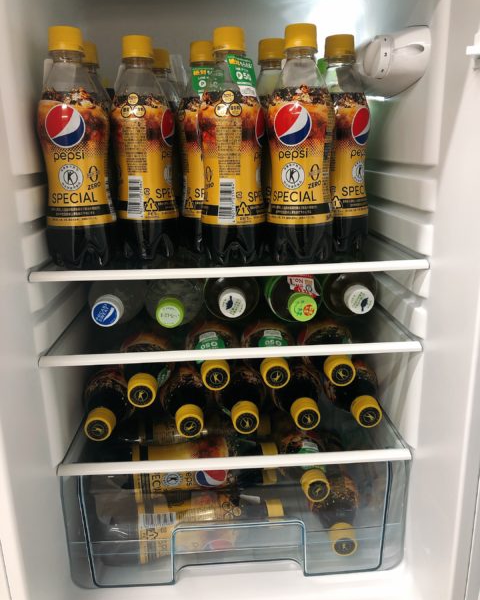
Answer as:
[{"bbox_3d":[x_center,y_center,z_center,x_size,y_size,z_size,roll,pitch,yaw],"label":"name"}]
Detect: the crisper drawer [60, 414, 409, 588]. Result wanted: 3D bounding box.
[{"bbox_3d":[-0.007,0.217,0.697,0.378,0.153,0.250,-2,16,-3],"label":"crisper drawer"}]

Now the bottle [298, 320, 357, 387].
[{"bbox_3d":[0.104,0.051,0.651,0.065,0.065,0.212,-2,16,-3],"label":"bottle"}]

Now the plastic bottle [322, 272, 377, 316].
[{"bbox_3d":[0.125,-0.027,0.661,0.067,0.067,0.212,-2,16,-3],"label":"plastic bottle"}]

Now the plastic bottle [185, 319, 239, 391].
[{"bbox_3d":[-0.034,0.055,0.652,0.067,0.067,0.218,-2,15,-5],"label":"plastic bottle"}]

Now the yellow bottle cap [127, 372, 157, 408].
[{"bbox_3d":[-0.102,0.096,0.543,0.030,0.030,0.021,-3,16,-6],"label":"yellow bottle cap"}]

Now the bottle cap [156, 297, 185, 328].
[{"bbox_3d":[-0.071,0.013,0.535,0.030,0.030,0.021,-2,16,-3],"label":"bottle cap"}]

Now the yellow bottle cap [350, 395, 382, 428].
[{"bbox_3d":[0.143,0.126,0.579,0.030,0.030,0.021,-2,16,-3],"label":"yellow bottle cap"}]

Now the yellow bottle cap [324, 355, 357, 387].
[{"bbox_3d":[0.107,0.075,0.552,0.030,0.030,0.021,-2,16,-1],"label":"yellow bottle cap"}]

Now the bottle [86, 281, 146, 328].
[{"bbox_3d":[-0.144,-0.010,0.644,0.068,0.068,0.209,-2,14,-2],"label":"bottle"}]

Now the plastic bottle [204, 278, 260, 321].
[{"bbox_3d":[-0.010,-0.014,0.668,0.070,0.070,0.205,-2,11,-1],"label":"plastic bottle"}]

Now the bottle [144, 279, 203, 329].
[{"bbox_3d":[-0.076,-0.014,0.630,0.067,0.067,0.218,-2,16,-3],"label":"bottle"}]

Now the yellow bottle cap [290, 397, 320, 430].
[{"bbox_3d":[0.074,0.128,0.577,0.030,0.030,0.021,-2,16,-3],"label":"yellow bottle cap"}]

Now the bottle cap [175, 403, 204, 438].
[{"bbox_3d":[-0.054,0.133,0.564,0.030,0.030,0.021,-3,16,-8],"label":"bottle cap"}]

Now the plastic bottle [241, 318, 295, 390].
[{"bbox_3d":[0.033,0.054,0.647,0.065,0.065,0.212,-2,16,-3],"label":"plastic bottle"}]

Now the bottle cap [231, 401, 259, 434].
[{"bbox_3d":[0.006,0.130,0.568,0.030,0.030,0.021,-2,16,-3],"label":"bottle cap"}]

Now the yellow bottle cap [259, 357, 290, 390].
[{"bbox_3d":[0.038,0.078,0.554,0.030,0.030,0.021,-2,16,-1],"label":"yellow bottle cap"}]

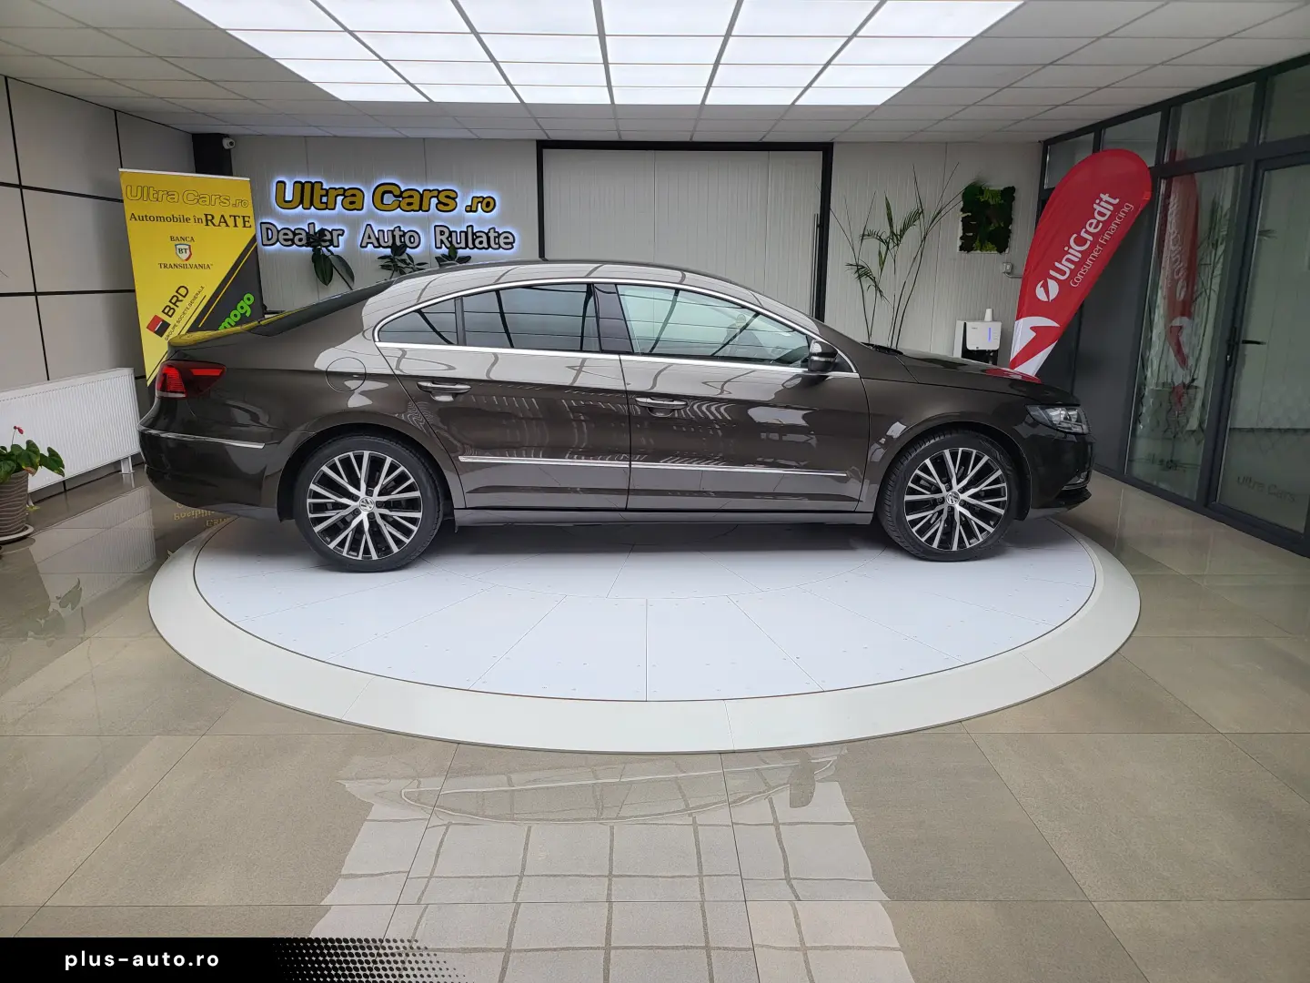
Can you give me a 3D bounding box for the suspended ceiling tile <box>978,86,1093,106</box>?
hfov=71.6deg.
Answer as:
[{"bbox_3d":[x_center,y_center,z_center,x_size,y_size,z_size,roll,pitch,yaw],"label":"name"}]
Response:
[{"bbox_3d":[2.424,-2.522,5.792,0.595,0.022,0.595,0,13,-1],"label":"suspended ceiling tile"}]

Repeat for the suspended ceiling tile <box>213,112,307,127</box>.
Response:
[{"bbox_3d":[-2.987,-2.813,6.879,0.595,0.022,0.595,0,13,-1],"label":"suspended ceiling tile"}]

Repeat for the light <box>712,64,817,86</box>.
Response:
[{"bbox_3d":[0.634,-2.399,5.186,0.597,0.045,0.597,0,14,-1],"label":"light"}]

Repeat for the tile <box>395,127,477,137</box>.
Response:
[{"bbox_3d":[-1.789,-2.946,7.462,0.600,0.020,0.500,0,13,-1],"label":"tile"}]

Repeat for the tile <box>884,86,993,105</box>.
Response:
[{"bbox_3d":[1.823,-2.527,5.799,0.600,0.020,0.600,0,13,-1],"label":"tile"}]

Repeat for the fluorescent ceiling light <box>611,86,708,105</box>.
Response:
[{"bbox_3d":[0.025,-2.539,5.764,0.595,0.040,0.595,0,13,-1],"label":"fluorescent ceiling light"}]

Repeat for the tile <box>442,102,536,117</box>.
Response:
[{"bbox_3d":[-1.171,-2.668,6.346,0.600,0.020,0.600,0,13,-1],"label":"tile"}]

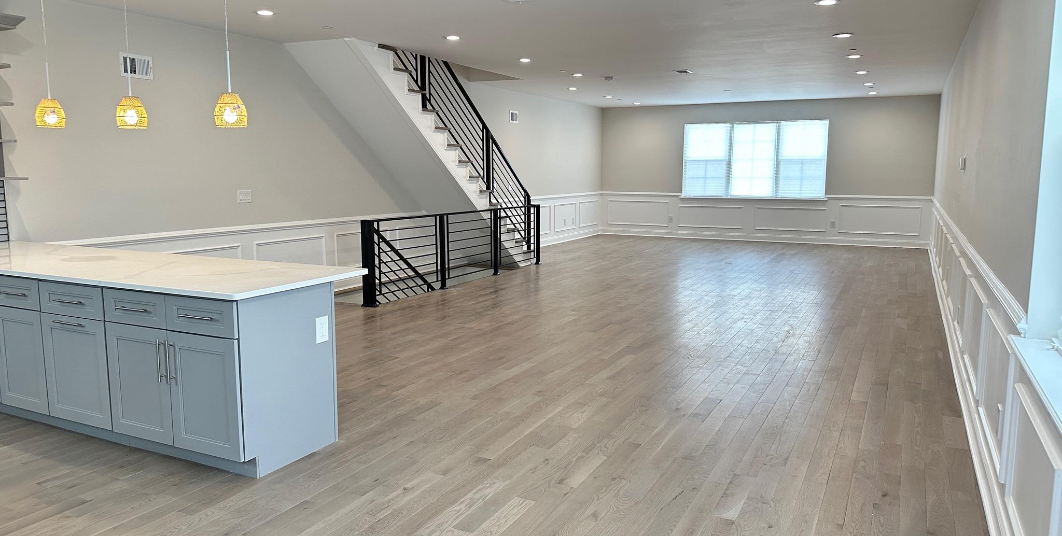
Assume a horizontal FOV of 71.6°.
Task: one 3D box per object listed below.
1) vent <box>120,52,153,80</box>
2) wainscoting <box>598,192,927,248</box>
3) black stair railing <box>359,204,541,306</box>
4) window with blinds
[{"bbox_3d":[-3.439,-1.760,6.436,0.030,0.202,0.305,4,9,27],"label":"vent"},{"bbox_3d":[4.465,-1.038,15.071,6.581,0.940,0.050,4,9,27],"label":"wainscoting"},{"bbox_3d":[-0.809,-0.276,9.496,0.110,0.915,4.000,4,9,27],"label":"black stair railing"},{"bbox_3d":[4.486,-2.178,14.930,2.870,1.530,0.110,4,9,27],"label":"window with blinds"}]

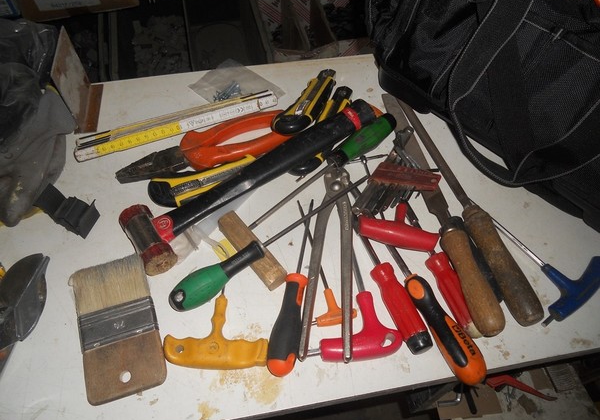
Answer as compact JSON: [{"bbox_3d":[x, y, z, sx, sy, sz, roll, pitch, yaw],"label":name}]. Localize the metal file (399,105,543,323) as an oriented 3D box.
[{"bbox_3d":[0.169,-0.022,0.508,0.030,0.030,0.308,-13,56,-10],"label":"metal file"}]

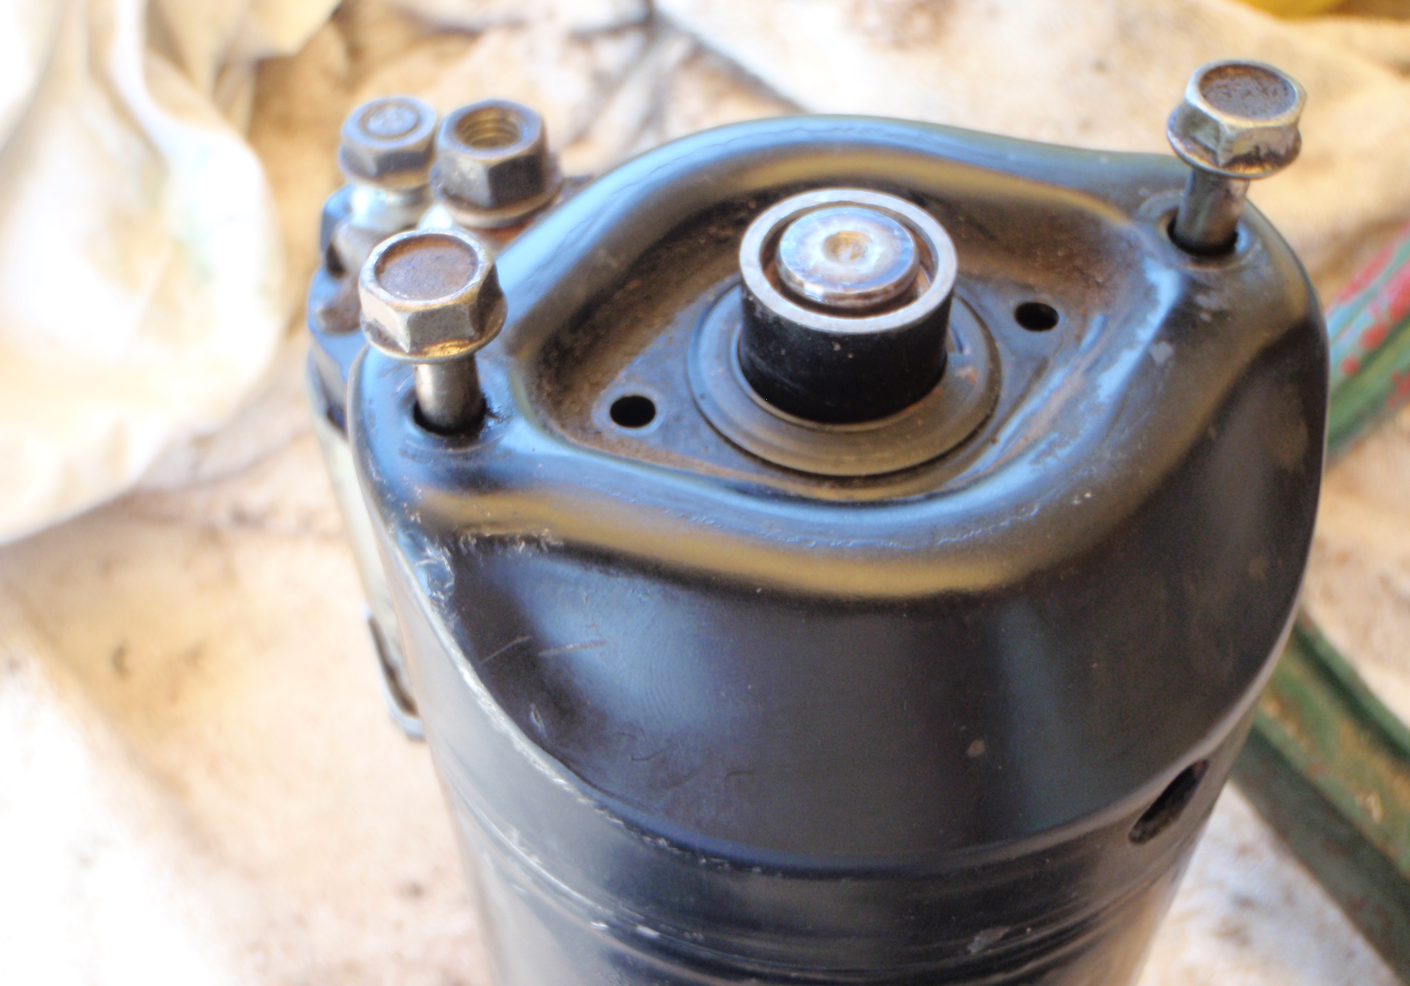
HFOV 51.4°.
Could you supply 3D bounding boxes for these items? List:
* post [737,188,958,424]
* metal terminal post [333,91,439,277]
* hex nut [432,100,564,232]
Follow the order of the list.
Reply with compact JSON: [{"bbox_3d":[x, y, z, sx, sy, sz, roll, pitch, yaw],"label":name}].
[{"bbox_3d":[0.013,-0.017,0.131,0.019,0.012,0.019,1,49,0],"label":"post"},{"bbox_3d":[-0.039,-0.038,0.186,0.014,0.020,0.014,1,49,0],"label":"metal terminal post"},{"bbox_3d":[-0.025,-0.039,0.172,0.015,0.009,0.015,1,49,0],"label":"hex nut"}]

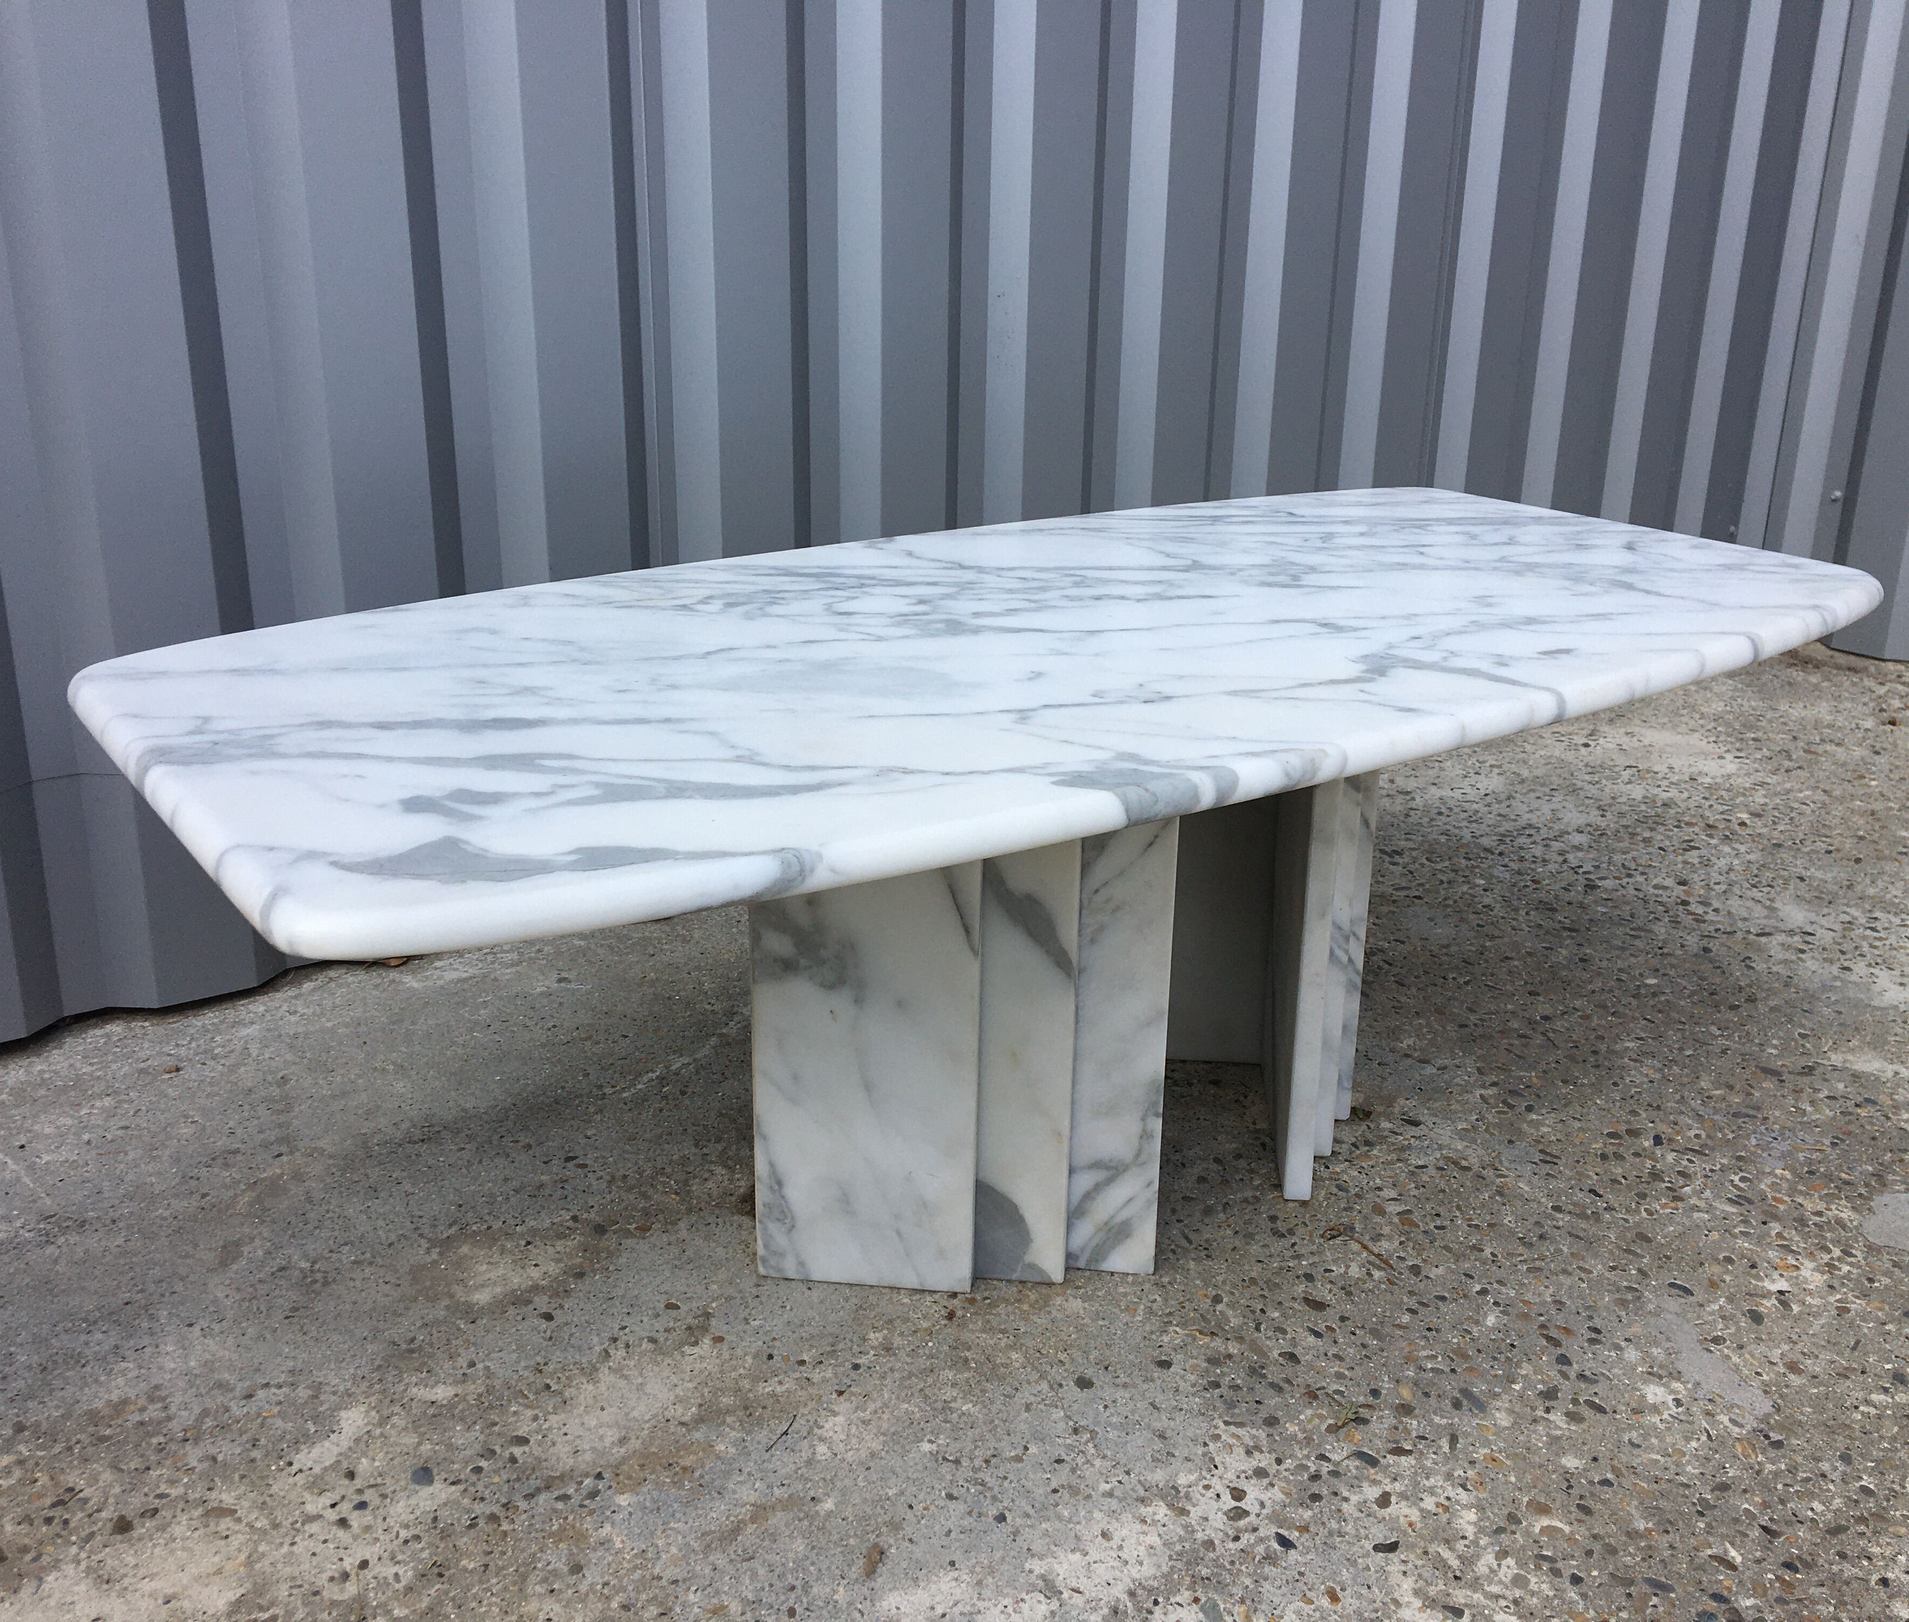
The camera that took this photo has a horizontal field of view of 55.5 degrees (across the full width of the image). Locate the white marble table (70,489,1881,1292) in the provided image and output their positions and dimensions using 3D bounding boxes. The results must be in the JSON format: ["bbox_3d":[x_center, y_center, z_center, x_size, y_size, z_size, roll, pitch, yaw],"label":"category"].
[{"bbox_3d":[0.086,0.054,1.398,1.278,0.423,0.679,-13,23,-32],"label":"white marble table"}]

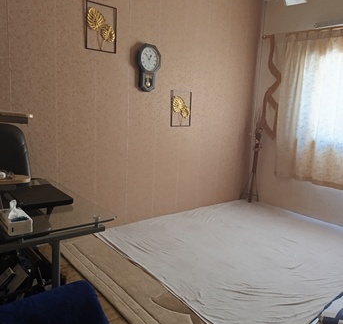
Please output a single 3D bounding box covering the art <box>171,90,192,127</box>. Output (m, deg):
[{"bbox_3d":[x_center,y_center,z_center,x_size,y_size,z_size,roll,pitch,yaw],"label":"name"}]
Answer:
[{"bbox_3d":[0.143,-0.744,4.300,0.365,0.490,0.035,-5,11,-39],"label":"art"}]

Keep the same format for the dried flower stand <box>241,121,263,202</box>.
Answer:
[{"bbox_3d":[1.425,0.004,5.341,0.250,1.415,0.270,-5,11,-39],"label":"dried flower stand"}]

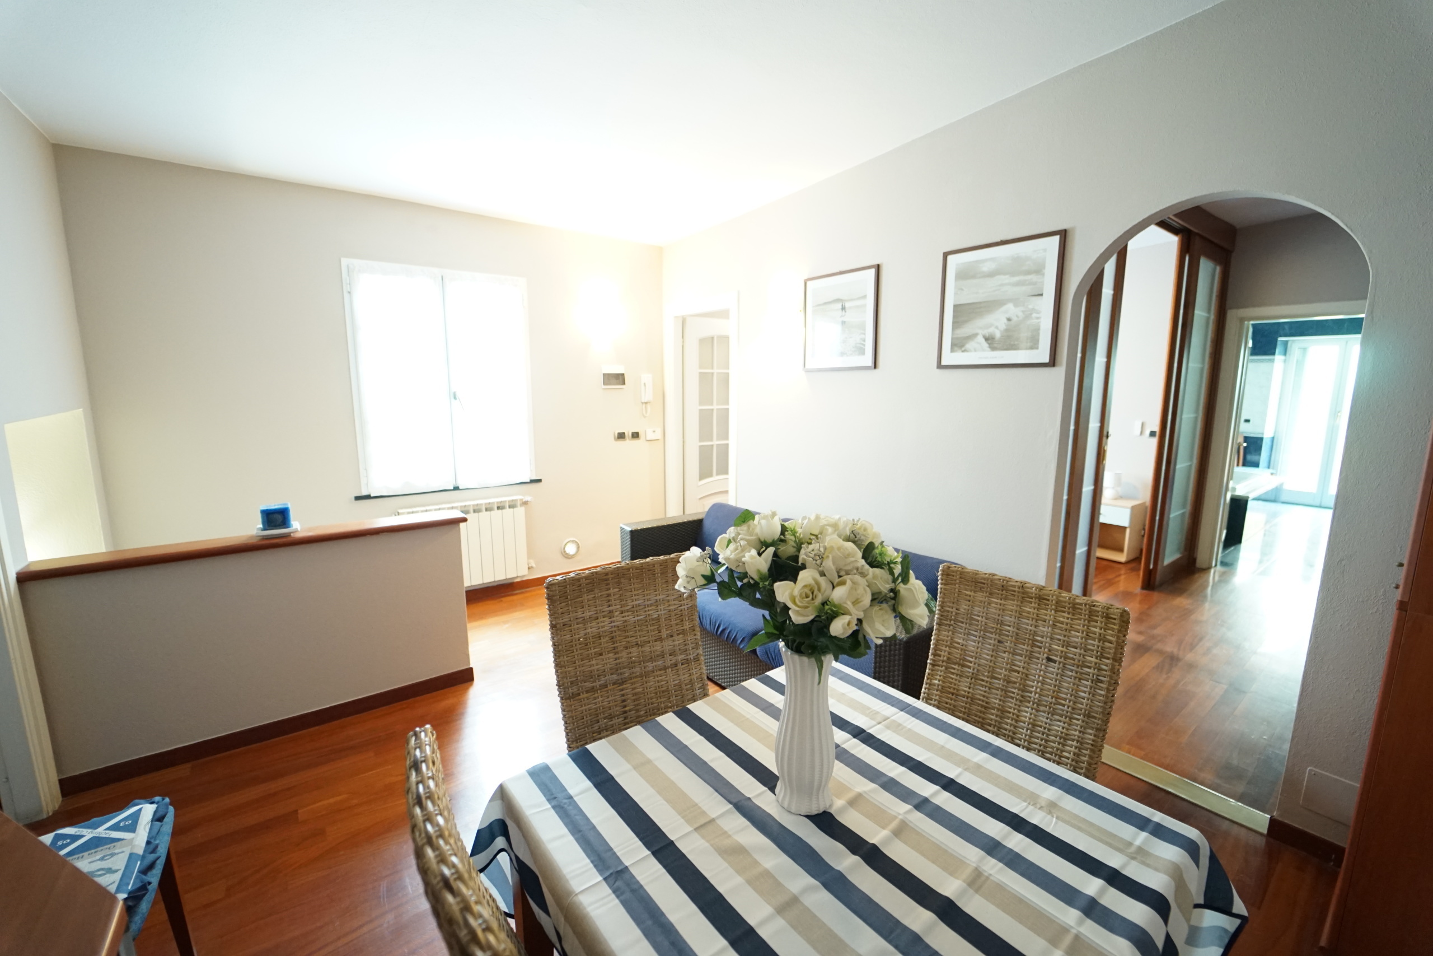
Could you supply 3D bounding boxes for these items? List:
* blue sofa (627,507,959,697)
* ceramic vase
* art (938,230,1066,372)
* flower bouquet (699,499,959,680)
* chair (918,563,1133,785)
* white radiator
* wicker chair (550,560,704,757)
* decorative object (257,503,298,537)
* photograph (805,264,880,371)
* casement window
[{"bbox_3d":[0.361,0.668,2.979,0.890,0.710,2.100,-7,11,-35],"label":"blue sofa"},{"bbox_3d":[0.152,0.426,0.980,0.108,0.296,0.108,0,9,0],"label":"ceramic vase"},{"bbox_3d":[1.205,-0.738,2.400,0.025,0.524,0.527,-7,11,-35],"label":"art"},{"bbox_3d":[0.139,0.186,0.945,0.410,0.255,0.370,0,9,0],"label":"flower bouquet"},{"bbox_3d":[0.619,0.788,1.371,0.560,0.965,0.460,-8,12,-40],"label":"chair"},{"bbox_3d":[-1.751,0.463,3.921,0.830,0.585,0.100,-7,11,-35],"label":"white radiator"},{"bbox_3d":[-0.136,0.770,1.513,0.460,0.965,0.560,-6,10,-30],"label":"wicker chair"},{"bbox_3d":[-1.910,0.186,2.428,0.145,0.128,0.135,-7,11,-35],"label":"decorative object"},{"bbox_3d":[0.689,-0.870,3.118,0.025,0.527,0.535,-7,11,-35],"label":"photograph"},{"bbox_3d":[-1.829,-0.663,3.807,1.110,1.450,0.080,-7,11,-35],"label":"casement window"}]

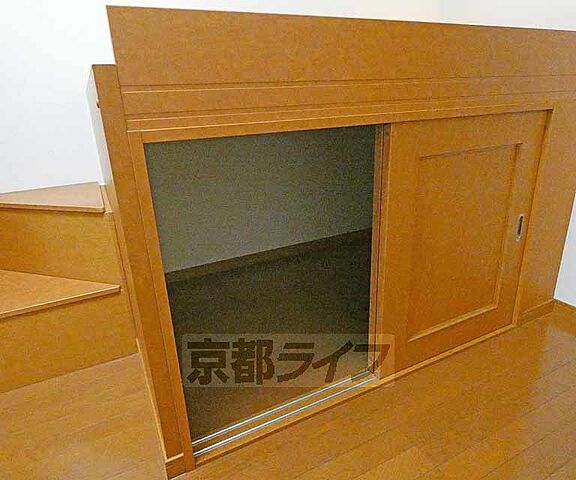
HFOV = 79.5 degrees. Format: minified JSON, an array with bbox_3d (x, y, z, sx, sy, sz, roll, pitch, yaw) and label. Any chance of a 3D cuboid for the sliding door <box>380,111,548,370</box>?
[{"bbox_3d":[0.606,0.013,1.211,0.701,0.839,0.035,-11,20,-23],"label":"sliding door"}]

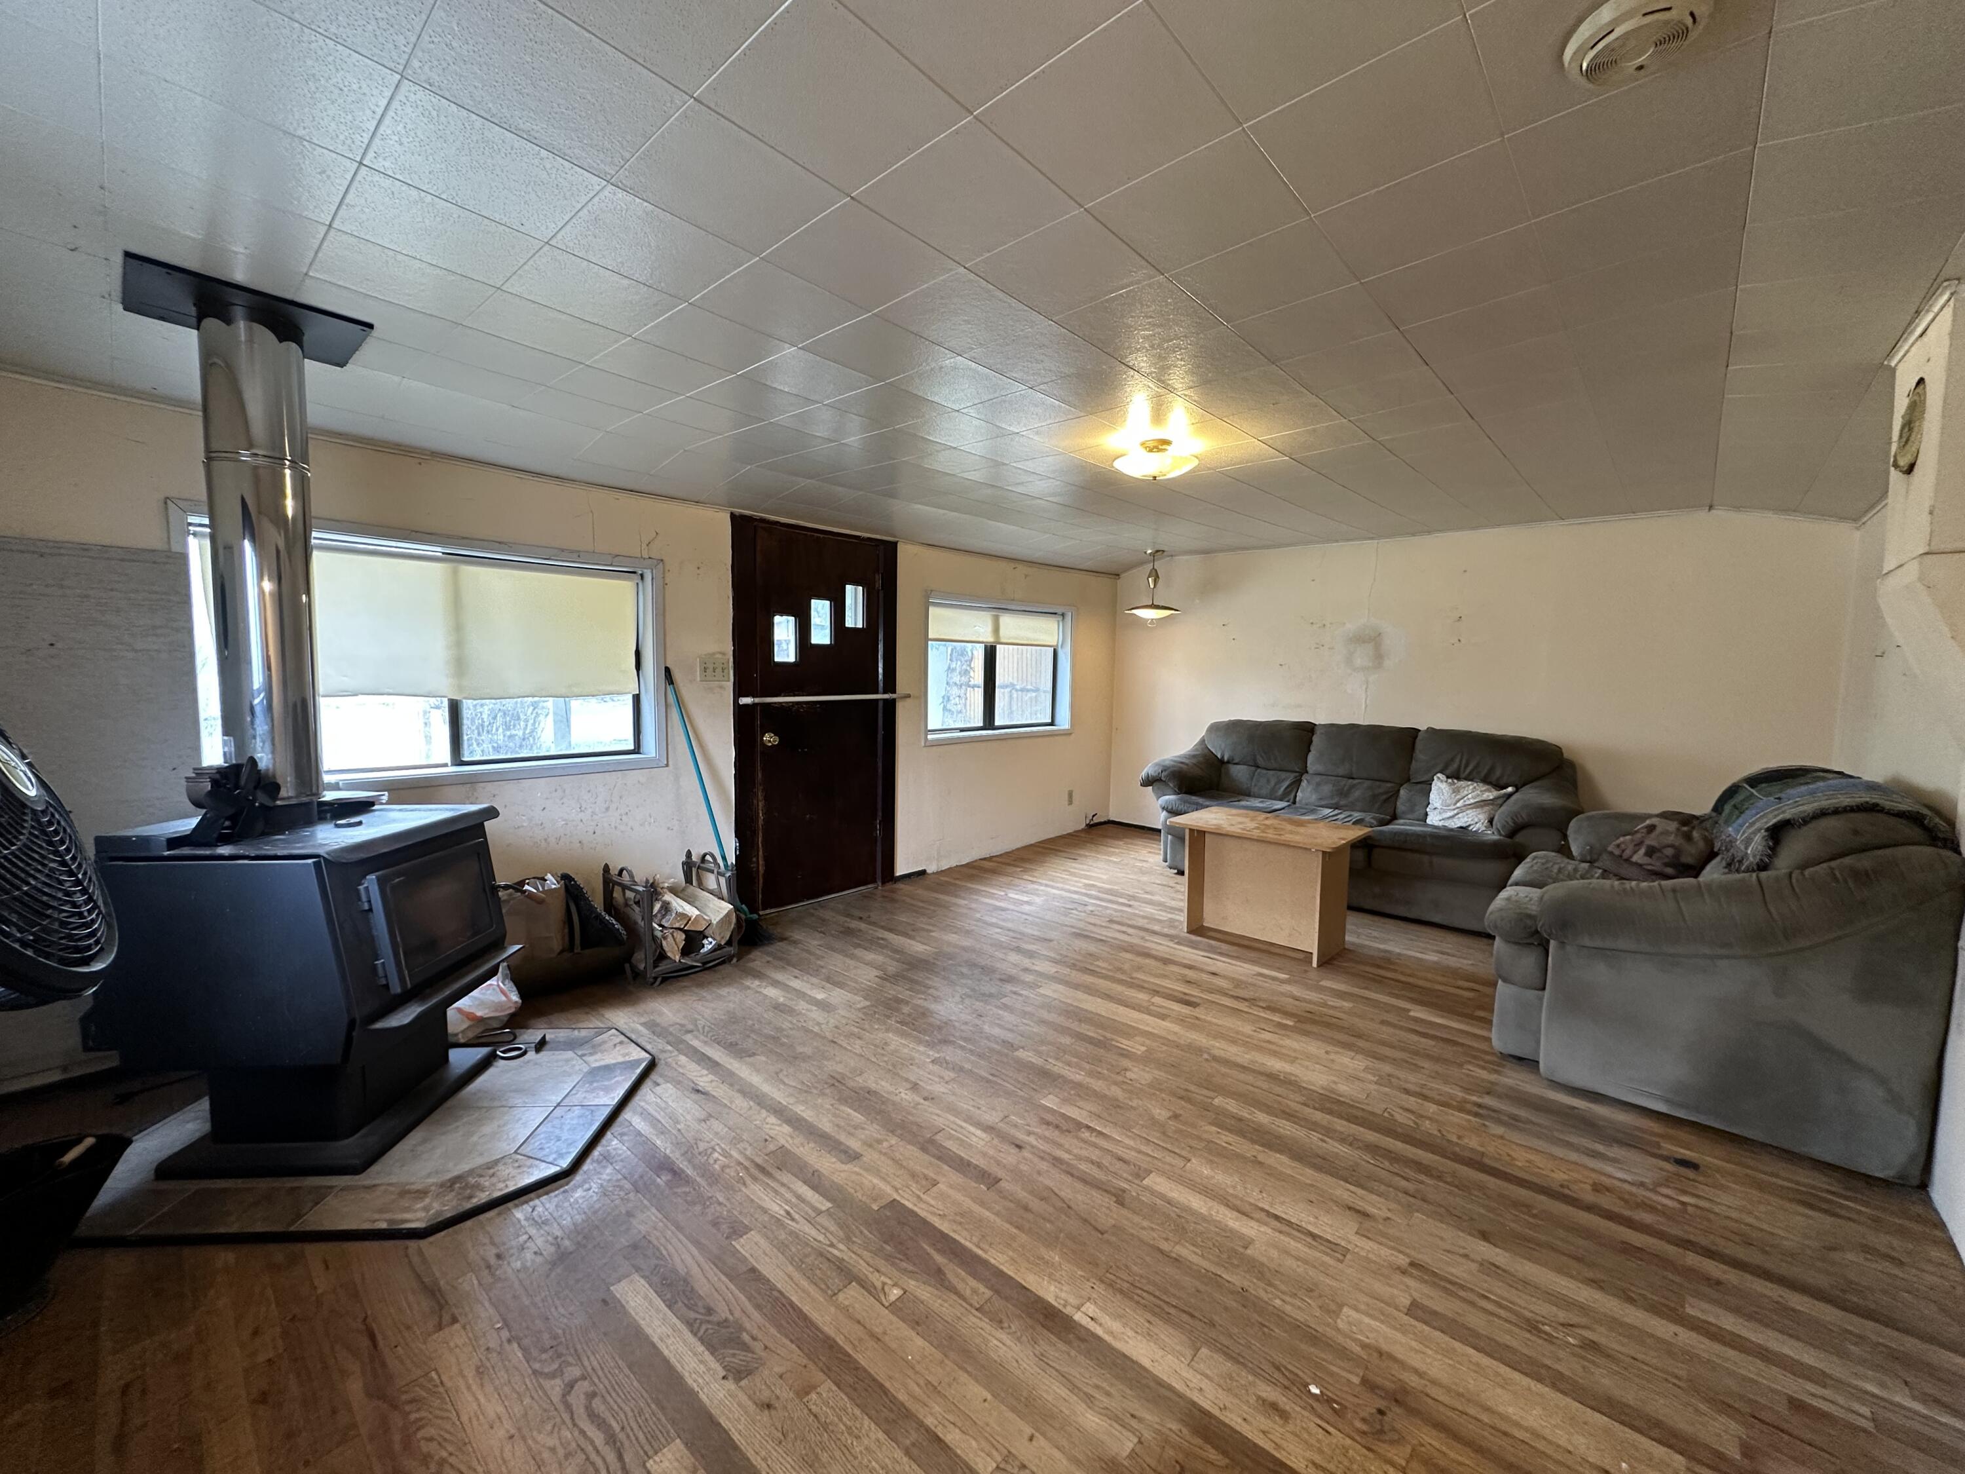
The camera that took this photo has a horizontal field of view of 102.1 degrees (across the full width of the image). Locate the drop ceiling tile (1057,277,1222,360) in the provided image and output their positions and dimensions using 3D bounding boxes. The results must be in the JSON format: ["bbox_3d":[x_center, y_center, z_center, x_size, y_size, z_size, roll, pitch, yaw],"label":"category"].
[{"bbox_3d":[0.386,-1.012,1.927,0.305,0.025,0.305,5,6,42],"label":"drop ceiling tile"}]

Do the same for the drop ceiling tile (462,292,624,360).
[{"bbox_3d":[-1.135,-1.059,2.056,0.305,0.020,0.305,5,7,42],"label":"drop ceiling tile"}]

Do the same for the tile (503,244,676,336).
[{"bbox_3d":[-0.905,-1.042,1.855,0.300,0.020,0.300,5,5,42],"label":"tile"}]

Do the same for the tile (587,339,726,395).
[{"bbox_3d":[-0.928,-1.065,2.290,0.305,0.025,0.305,5,6,42],"label":"tile"}]

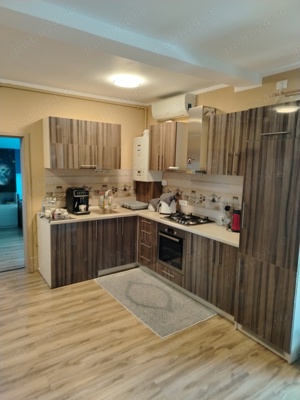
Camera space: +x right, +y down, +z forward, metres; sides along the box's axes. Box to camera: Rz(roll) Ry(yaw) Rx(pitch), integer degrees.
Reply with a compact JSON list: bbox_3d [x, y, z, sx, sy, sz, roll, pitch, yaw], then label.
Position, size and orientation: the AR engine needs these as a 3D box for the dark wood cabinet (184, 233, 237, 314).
[{"bbox_3d":[0.885,0.777,3.253,0.566,0.731,0.774,-4,9,-35],"label":"dark wood cabinet"}]

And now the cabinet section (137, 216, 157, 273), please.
[{"bbox_3d":[0.195,0.627,4.237,0.566,0.731,0.472,-4,9,-35],"label":"cabinet section"}]

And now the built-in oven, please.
[{"bbox_3d":[0.482,0.618,3.786,0.566,0.566,0.587,-4,9,-35],"label":"built-in oven"}]

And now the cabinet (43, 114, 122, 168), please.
[{"bbox_3d":[-0.978,-0.807,4.130,1.079,0.680,0.308,-4,9,-35],"label":"cabinet"}]

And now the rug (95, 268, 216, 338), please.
[{"bbox_3d":[-0.021,1.194,3.509,0.798,0.012,1.591,-4,9,-35],"label":"rug"}]

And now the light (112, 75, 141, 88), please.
[{"bbox_3d":[-0.274,-1.397,3.282,0.343,0.081,0.343,2,8,0],"label":"light"}]

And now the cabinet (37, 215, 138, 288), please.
[{"bbox_3d":[-0.914,0.654,4.190,1.315,0.853,0.646,-4,9,-35],"label":"cabinet"}]

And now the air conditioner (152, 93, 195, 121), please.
[{"bbox_3d":[0.331,-1.382,4.189,0.212,0.298,0.773,-4,9,-35],"label":"air conditioner"}]

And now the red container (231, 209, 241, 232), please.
[{"bbox_3d":[1.015,0.230,3.267,0.116,0.263,0.116,-4,9,-35],"label":"red container"}]

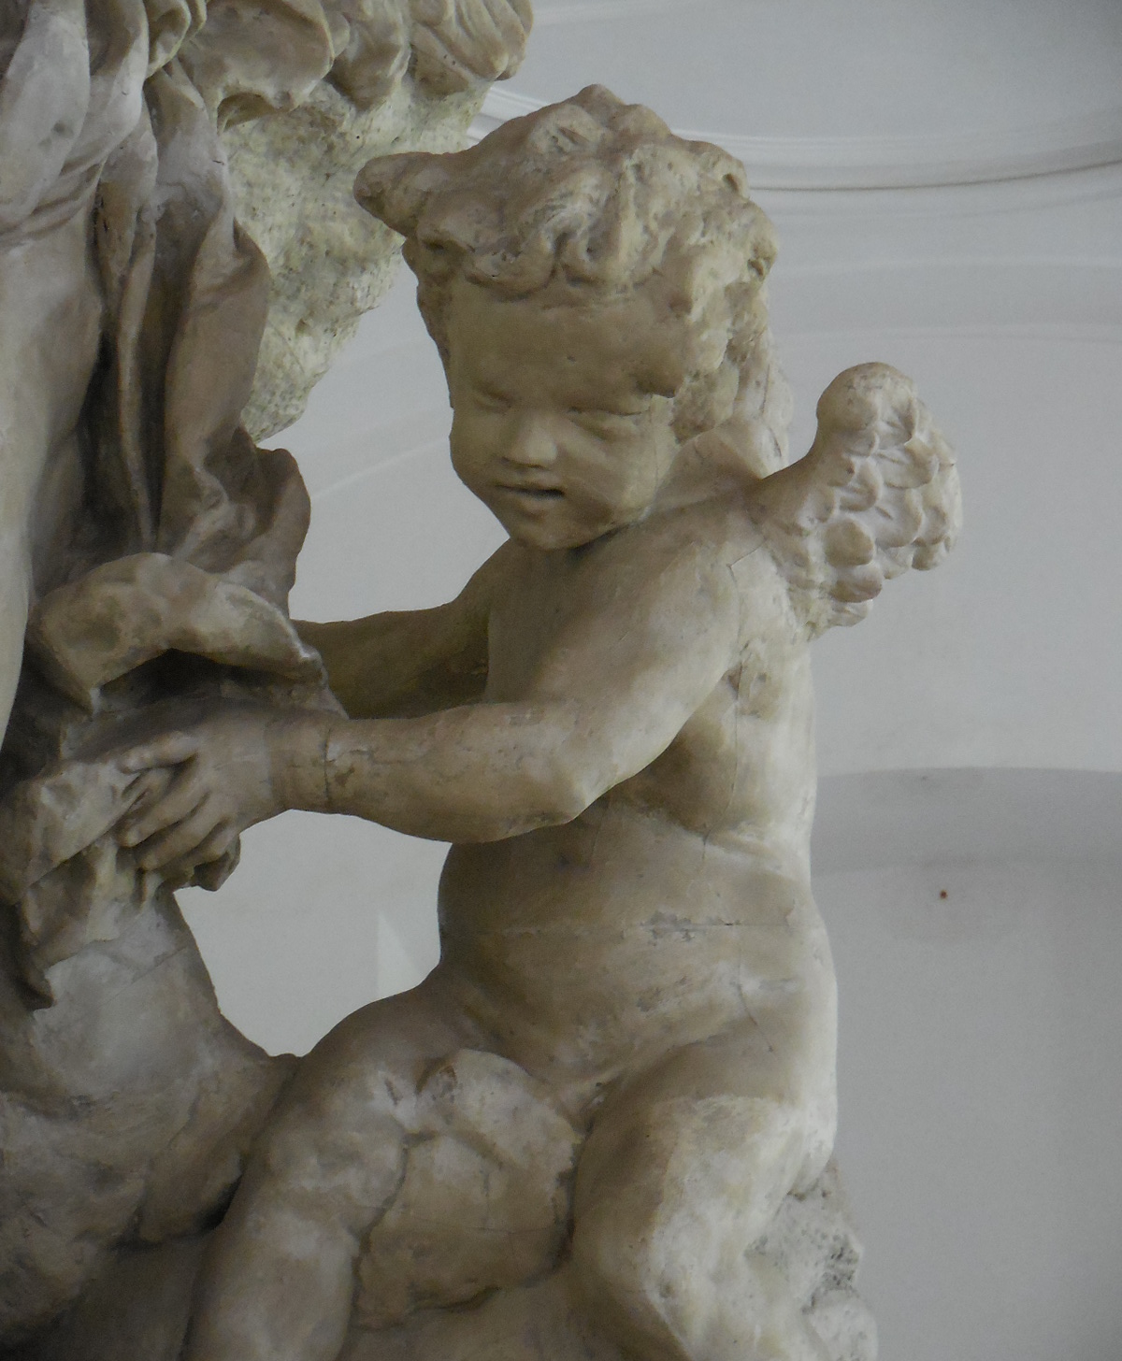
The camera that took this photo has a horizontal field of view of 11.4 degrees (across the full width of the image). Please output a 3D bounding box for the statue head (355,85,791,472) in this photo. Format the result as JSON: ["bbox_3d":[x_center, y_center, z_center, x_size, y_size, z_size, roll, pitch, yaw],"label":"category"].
[{"bbox_3d":[0.009,-0.229,3.500,0.245,0.275,0.270,10,13,23],"label":"statue head"}]

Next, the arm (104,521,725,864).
[{"bbox_3d":[-0.080,0.015,3.420,0.375,0.200,0.150,1,-9,-8],"label":"arm"}]

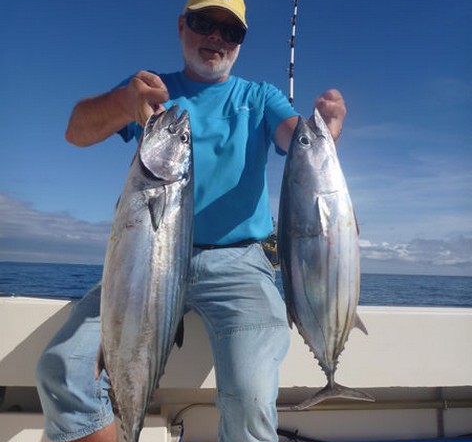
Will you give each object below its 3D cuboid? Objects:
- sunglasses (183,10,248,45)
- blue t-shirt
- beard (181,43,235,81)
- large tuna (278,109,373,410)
[{"bbox_3d":[-0.057,-0.517,1.360,0.160,0.055,0.130,8,11,-13],"label":"sunglasses"},{"bbox_3d":[-0.077,-0.168,1.410,0.480,0.500,0.280,2,-6,-1],"label":"blue t-shirt"},{"bbox_3d":[-0.073,-0.424,1.370,0.145,0.105,0.110,8,11,-13],"label":"beard"},{"bbox_3d":[0.205,0.088,1.170,0.200,0.670,0.120,-3,-4,15],"label":"large tuna"}]

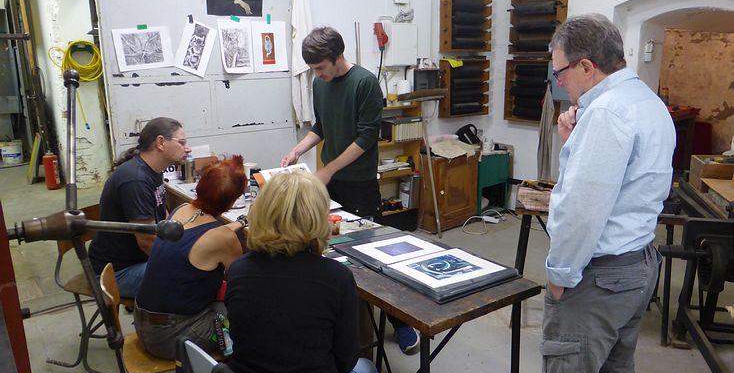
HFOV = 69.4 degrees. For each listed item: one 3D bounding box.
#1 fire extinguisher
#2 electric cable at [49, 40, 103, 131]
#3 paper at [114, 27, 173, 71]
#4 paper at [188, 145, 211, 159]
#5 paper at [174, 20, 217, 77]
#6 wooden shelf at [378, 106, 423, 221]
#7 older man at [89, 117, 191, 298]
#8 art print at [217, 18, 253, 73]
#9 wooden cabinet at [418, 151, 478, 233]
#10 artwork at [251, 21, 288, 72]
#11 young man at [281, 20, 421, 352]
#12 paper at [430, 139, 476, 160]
[{"bbox_3d":[-4.148,-0.227,6.972,0.165,0.530,0.165,8,16,36],"label":"fire extinguisher"},{"bbox_3d":[-3.423,-1.190,6.249,0.537,1.074,0.138,-11,17,-37],"label":"electric cable"},{"bbox_3d":[-1.447,-0.897,3.465,0.357,0.261,0.010,-16,20,-36],"label":"paper"},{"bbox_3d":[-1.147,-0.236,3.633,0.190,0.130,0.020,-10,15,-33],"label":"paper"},{"bbox_3d":[-1.179,-0.957,3.670,0.206,0.345,0.010,17,-1,-40],"label":"paper"},{"bbox_3d":[0.059,-0.118,4.716,0.926,1.208,0.258,-11,17,-37],"label":"wooden shelf"},{"bbox_3d":[-0.994,0.291,2.687,0.800,1.280,0.520,-9,15,-32],"label":"older man"},{"bbox_3d":[-1.035,-1.122,4.281,0.285,0.410,0.020,-10,15,-33],"label":"art print"},{"bbox_3d":[0.766,0.022,5.163,0.628,0.708,0.330,-11,17,-37],"label":"wooden cabinet"},{"bbox_3d":[-0.807,-1.165,4.444,0.300,0.410,0.010,-10,15,-33],"label":"artwork"},{"bbox_3d":[-0.060,-0.010,2.951,0.600,1.710,0.580,-12,17,-39],"label":"young man"},{"bbox_3d":[0.826,-0.344,5.011,0.475,0.088,0.250,-11,17,-37],"label":"paper"}]

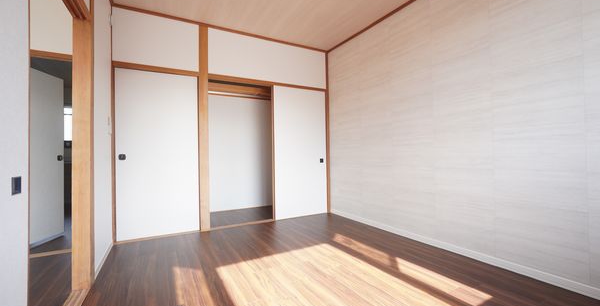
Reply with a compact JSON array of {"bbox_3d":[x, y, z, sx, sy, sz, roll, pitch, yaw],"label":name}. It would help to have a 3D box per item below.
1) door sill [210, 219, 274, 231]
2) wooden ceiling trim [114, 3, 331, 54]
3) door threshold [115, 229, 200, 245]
[{"bbox_3d":[-0.697,0.886,3.106,0.813,0.020,0.055,-1,-1,-29],"label":"door sill"},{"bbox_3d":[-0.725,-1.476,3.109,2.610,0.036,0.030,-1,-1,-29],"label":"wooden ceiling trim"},{"bbox_3d":[-1.517,0.911,2.724,0.804,0.019,0.070,-1,0,-29],"label":"door threshold"}]

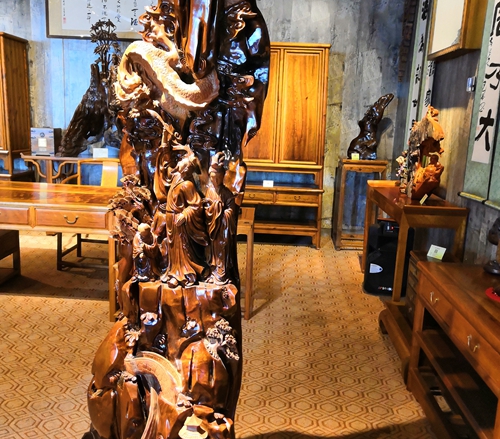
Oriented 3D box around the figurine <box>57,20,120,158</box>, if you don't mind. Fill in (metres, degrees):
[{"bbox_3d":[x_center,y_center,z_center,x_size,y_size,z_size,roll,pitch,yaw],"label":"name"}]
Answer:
[{"bbox_3d":[-1.687,-1.433,5.790,0.840,1.498,0.462,3,11,2],"label":"figurine"}]

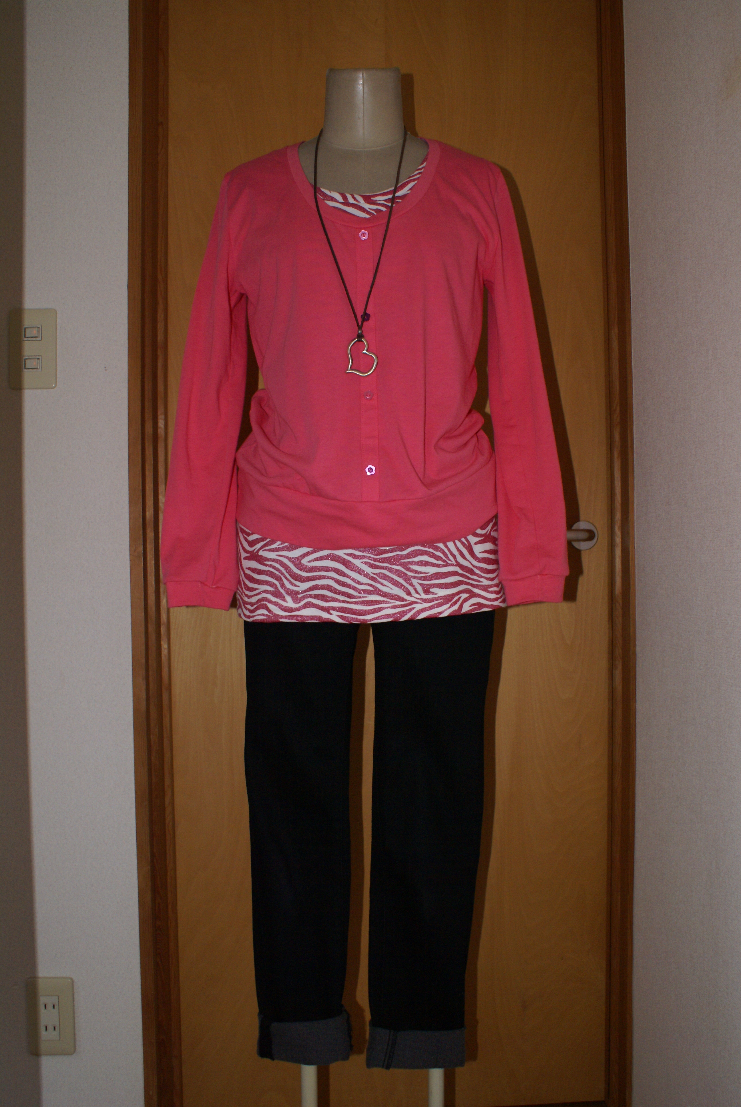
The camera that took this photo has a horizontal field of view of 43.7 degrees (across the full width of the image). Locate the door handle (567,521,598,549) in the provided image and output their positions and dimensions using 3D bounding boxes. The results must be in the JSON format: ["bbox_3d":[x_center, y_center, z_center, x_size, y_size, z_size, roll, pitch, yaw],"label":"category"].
[{"bbox_3d":[0.297,-0.029,1.455,0.135,0.048,0.060,-1,1,0],"label":"door handle"}]

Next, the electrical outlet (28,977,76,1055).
[{"bbox_3d":[-0.479,0.694,1.385,0.071,0.120,0.010,-1,1,0],"label":"electrical outlet"}]

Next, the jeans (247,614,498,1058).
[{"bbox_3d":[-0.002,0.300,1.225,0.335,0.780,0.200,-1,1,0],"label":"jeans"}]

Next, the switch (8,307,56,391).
[{"bbox_3d":[-0.503,-0.305,1.378,0.071,0.120,0.010,-1,1,0],"label":"switch"}]

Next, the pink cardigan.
[{"bbox_3d":[-0.008,-0.233,1.205,0.525,0.615,0.240,-1,1,0],"label":"pink cardigan"}]

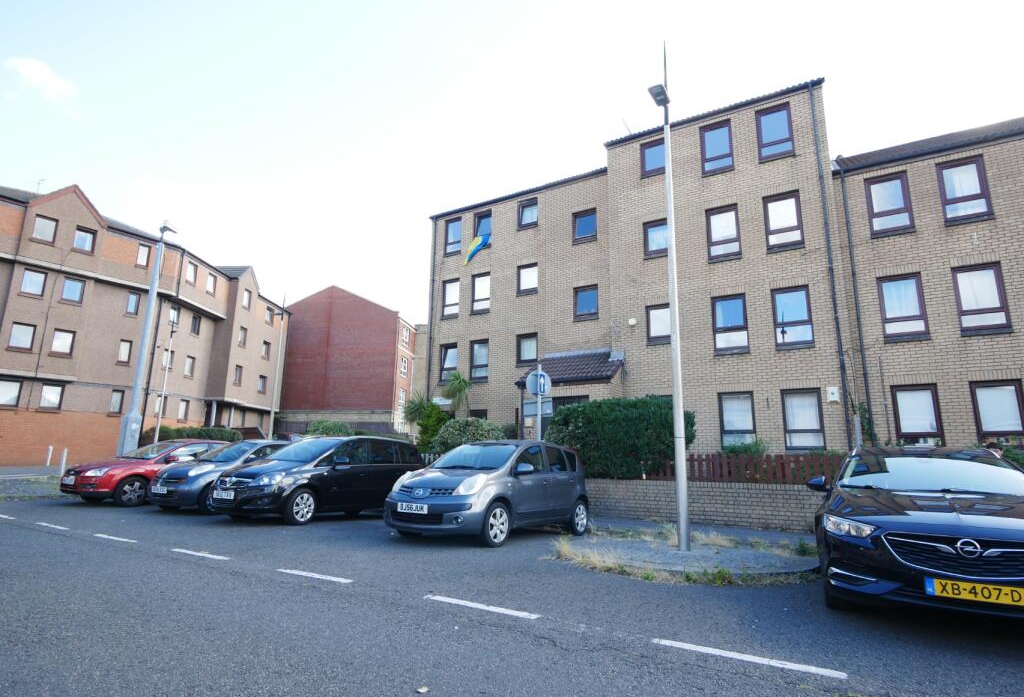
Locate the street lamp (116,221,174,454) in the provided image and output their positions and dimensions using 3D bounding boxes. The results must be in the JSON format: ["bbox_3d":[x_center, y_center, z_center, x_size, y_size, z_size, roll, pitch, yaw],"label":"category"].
[{"bbox_3d":[-12.044,-0.063,17.599,0.620,8.730,0.800,-8,-14,36],"label":"street lamp"}]

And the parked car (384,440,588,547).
[{"bbox_3d":[-0.196,2.243,8.614,1.750,1.550,4.083,-6,-16,32],"label":"parked car"}]

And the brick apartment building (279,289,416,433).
[{"bbox_3d":[-15.334,2.290,49.245,12.200,14.450,7.500,-1,-12,9],"label":"brick apartment building"}]

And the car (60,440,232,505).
[{"bbox_3d":[-8.050,2.981,12.847,1.900,1.480,4.342,-6,-16,30],"label":"car"}]

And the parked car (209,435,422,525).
[{"bbox_3d":[-3.593,2.585,10.726,1.861,1.635,4.467,-6,-16,30],"label":"parked car"}]

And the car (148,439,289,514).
[{"bbox_3d":[-5.963,2.860,12.011,1.720,1.540,3.715,-6,-16,30],"label":"car"}]

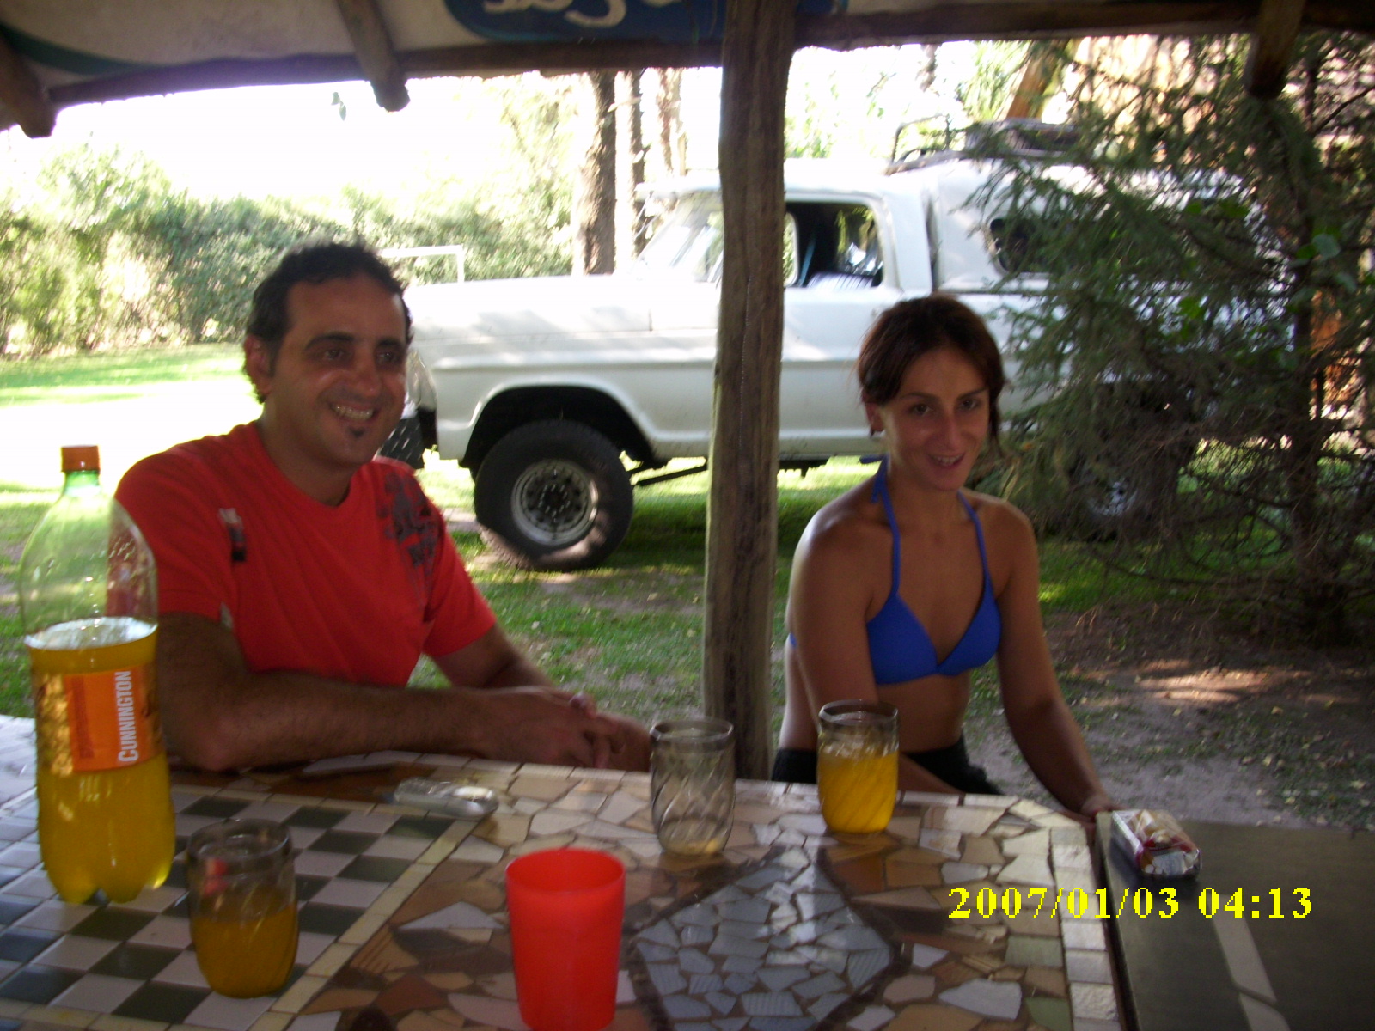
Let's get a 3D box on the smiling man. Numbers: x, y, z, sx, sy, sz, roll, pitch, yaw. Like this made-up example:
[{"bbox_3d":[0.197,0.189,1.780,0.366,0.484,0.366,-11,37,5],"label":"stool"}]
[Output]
[{"bbox_3d":[-0.303,0.335,1.403,0.550,1.270,0.760,-9,13,-44],"label":"smiling man"}]

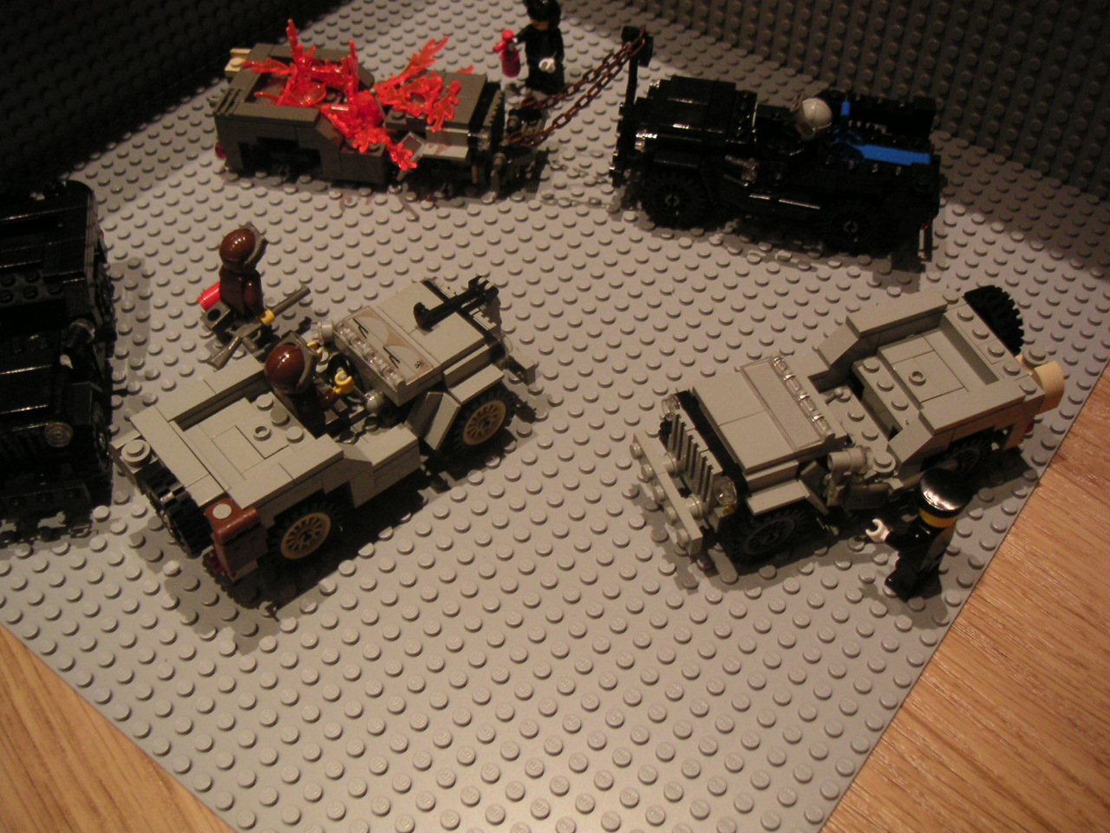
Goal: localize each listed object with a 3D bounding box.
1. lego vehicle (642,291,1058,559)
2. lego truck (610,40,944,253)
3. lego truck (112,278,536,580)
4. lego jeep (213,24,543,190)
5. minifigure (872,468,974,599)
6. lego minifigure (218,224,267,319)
[{"bbox_3d":[0.088,0.001,0.356,0.129,0.037,0.051,-18,52,-15],"label":"lego vehicle"},{"bbox_3d":[0.081,-0.103,0.429,0.121,0.063,0.053,8,50,7],"label":"lego truck"},{"bbox_3d":[-0.064,-0.002,0.354,0.123,0.044,0.053,-32,57,-24],"label":"lego truck"},{"bbox_3d":[-0.069,-0.122,0.453,0.128,0.049,0.050,7,50,6],"label":"lego jeep"},{"bbox_3d":[0.101,0.032,0.327,0.024,0.042,0.021,-34,58,-26],"label":"minifigure"},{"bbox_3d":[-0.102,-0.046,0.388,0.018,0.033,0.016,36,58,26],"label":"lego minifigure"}]

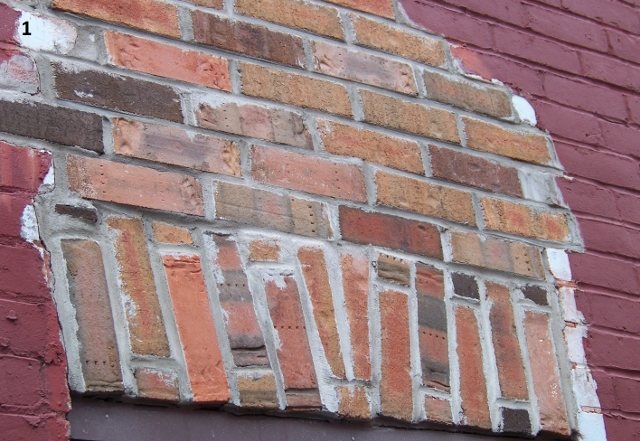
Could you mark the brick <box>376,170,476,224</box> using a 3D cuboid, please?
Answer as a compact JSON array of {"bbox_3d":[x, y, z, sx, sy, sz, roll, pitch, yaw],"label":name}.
[{"bbox_3d":[0.140,-0.015,2.539,0.196,0.056,0.094,10,-30,-34],"label":"brick"}]

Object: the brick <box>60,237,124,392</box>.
[{"bbox_3d":[-0.324,0.141,2.135,0.056,0.206,0.092,4,-26,-37],"label":"brick"}]

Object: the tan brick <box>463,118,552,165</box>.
[{"bbox_3d":[0.296,-0.118,2.780,0.199,0.056,0.092,10,-30,-35],"label":"tan brick"}]

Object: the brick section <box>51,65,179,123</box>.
[{"bbox_3d":[-0.304,-0.155,2.265,0.199,0.056,0.094,10,-30,-34],"label":"brick section"}]

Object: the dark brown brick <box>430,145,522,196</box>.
[{"bbox_3d":[0.223,-0.061,2.615,0.196,0.056,0.093,10,-28,-36],"label":"dark brown brick"}]

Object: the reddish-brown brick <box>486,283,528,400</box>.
[{"bbox_3d":[0.258,0.203,2.507,0.054,0.194,0.093,11,-29,-36],"label":"reddish-brown brick"}]

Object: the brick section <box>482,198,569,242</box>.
[{"bbox_3d":[0.308,0.019,2.645,0.195,0.055,0.093,10,-28,-36],"label":"brick section"}]

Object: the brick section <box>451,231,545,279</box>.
[{"bbox_3d":[0.264,0.076,2.646,0.202,0.056,0.092,10,-30,-35],"label":"brick section"}]

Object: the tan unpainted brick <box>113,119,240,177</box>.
[{"bbox_3d":[-0.222,-0.082,2.252,0.203,0.056,0.093,10,-28,-36],"label":"tan unpainted brick"}]

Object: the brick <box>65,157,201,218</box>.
[{"bbox_3d":[-0.272,-0.030,2.182,0.204,0.056,0.093,10,-28,-36],"label":"brick"}]

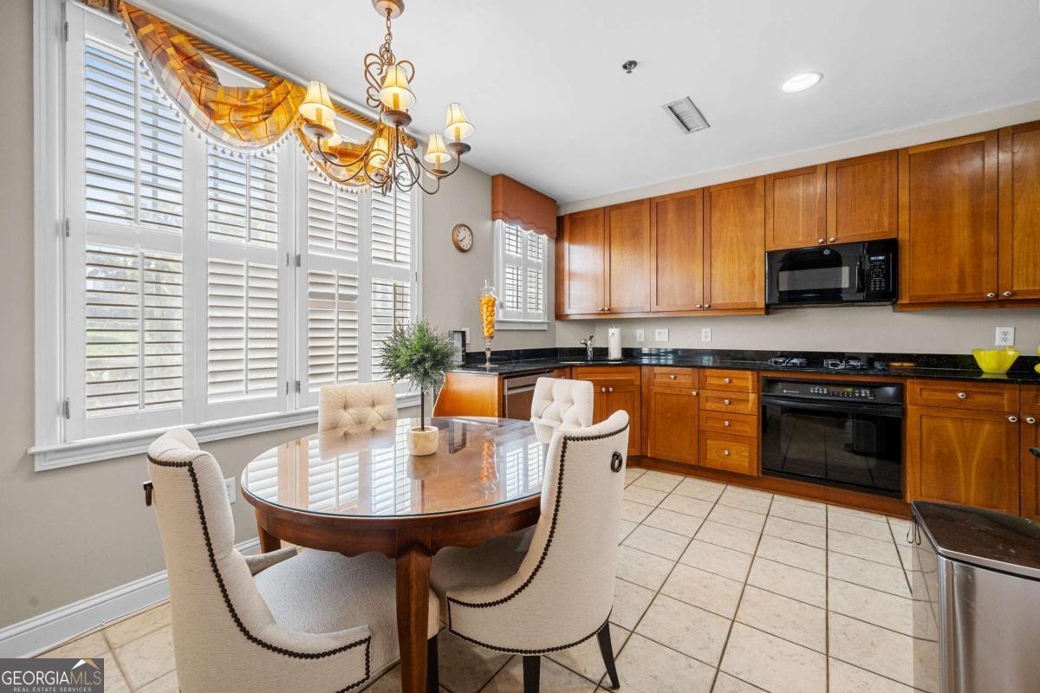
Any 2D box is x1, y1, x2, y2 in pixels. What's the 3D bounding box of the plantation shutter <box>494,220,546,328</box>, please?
[{"bbox_3d":[0.043,-0.791,3.895,0.050,1.117,0.796,1,1,37],"label":"plantation shutter"}]

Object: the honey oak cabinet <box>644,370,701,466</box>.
[{"bbox_3d":[1.418,0.559,3.584,0.456,0.767,0.580,1,1,37],"label":"honey oak cabinet"}]

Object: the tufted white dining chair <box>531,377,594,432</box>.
[{"bbox_3d":[0.094,0.649,2.053,0.530,0.930,0.640,1,1,38],"label":"tufted white dining chair"}]

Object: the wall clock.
[{"bbox_3d":[-0.453,-0.857,3.216,0.045,0.222,0.222,1,1,37],"label":"wall clock"}]

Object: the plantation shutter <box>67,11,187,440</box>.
[{"bbox_3d":[-1.617,-0.486,1.704,0.050,1.689,0.388,1,1,37],"label":"plantation shutter"}]

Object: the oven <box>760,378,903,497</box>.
[{"bbox_3d":[2.227,0.576,2.939,0.747,0.711,0.540,1,1,37],"label":"oven"}]

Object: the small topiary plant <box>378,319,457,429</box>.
[{"bbox_3d":[-0.375,0.121,1.480,0.280,0.440,0.280,0,1,0],"label":"small topiary plant"}]

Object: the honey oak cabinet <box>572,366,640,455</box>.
[{"bbox_3d":[0.703,0.567,3.764,0.610,0.774,0.620,0,1,-8],"label":"honey oak cabinet"}]

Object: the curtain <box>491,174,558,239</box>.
[{"bbox_3d":[0.064,-1.287,3.847,0.125,0.404,0.878,1,1,37],"label":"curtain"}]

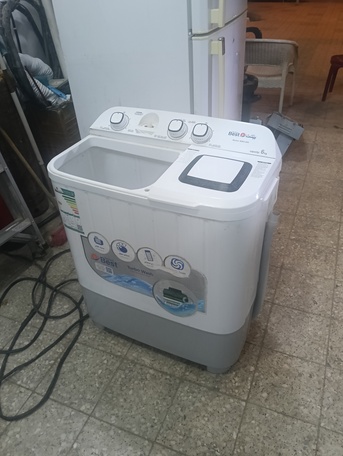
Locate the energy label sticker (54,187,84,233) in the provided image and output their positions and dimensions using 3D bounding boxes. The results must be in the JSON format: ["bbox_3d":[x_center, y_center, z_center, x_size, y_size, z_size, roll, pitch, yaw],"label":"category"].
[{"bbox_3d":[-0.362,-0.062,1.265,0.103,0.175,0.012,20,41,31],"label":"energy label sticker"}]

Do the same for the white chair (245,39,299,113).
[{"bbox_3d":[1.069,-1.710,3.941,0.550,0.720,0.530,15,39,26],"label":"white chair"}]

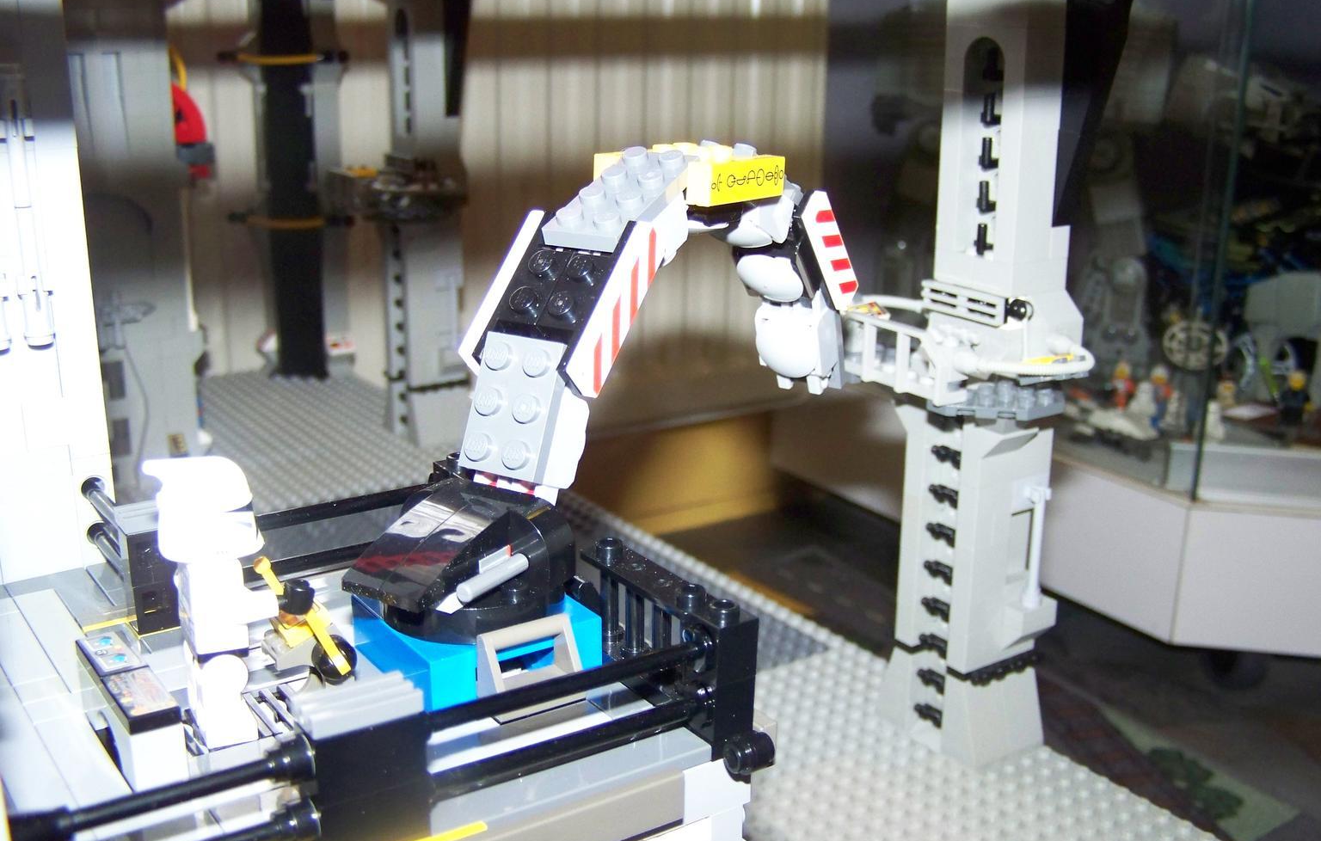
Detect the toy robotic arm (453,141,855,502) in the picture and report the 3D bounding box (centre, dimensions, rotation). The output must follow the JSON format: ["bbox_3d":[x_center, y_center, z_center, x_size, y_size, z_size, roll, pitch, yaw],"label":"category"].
[{"bbox_3d":[0.005,-0.025,0.302,0.031,0.068,0.136,9,18,29],"label":"toy robotic arm"}]

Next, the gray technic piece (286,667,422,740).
[{"bbox_3d":[-0.042,0.039,0.201,0.016,0.003,0.008,-10,19,-33],"label":"gray technic piece"}]

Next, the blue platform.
[{"bbox_3d":[-0.033,0.037,0.256,0.032,0.010,0.032,-10,19,-33],"label":"blue platform"}]

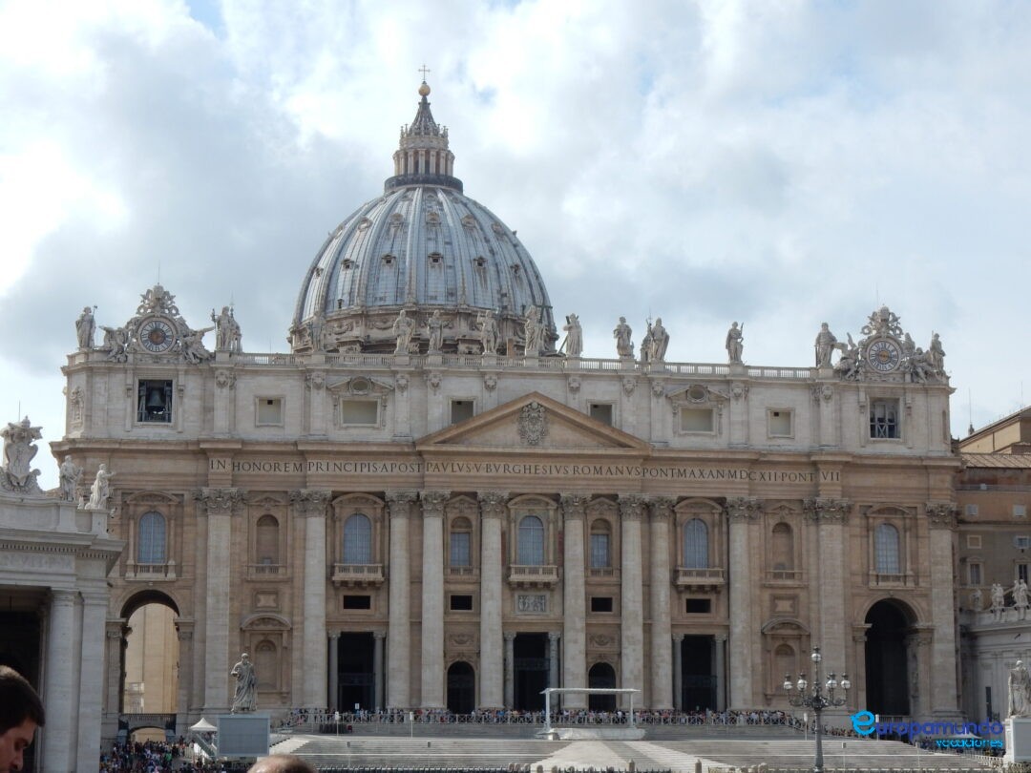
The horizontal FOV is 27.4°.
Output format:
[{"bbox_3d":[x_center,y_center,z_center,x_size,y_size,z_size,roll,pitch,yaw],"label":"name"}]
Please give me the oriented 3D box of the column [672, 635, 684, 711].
[{"bbox_3d":[20.730,36.580,269.310,1.400,10.010,1.400,1,-10,-8],"label":"column"}]

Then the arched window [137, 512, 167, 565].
[{"bbox_3d":[-45.951,19.135,267.518,3.571,6.532,0.600,1,-10,-9],"label":"arched window"}]

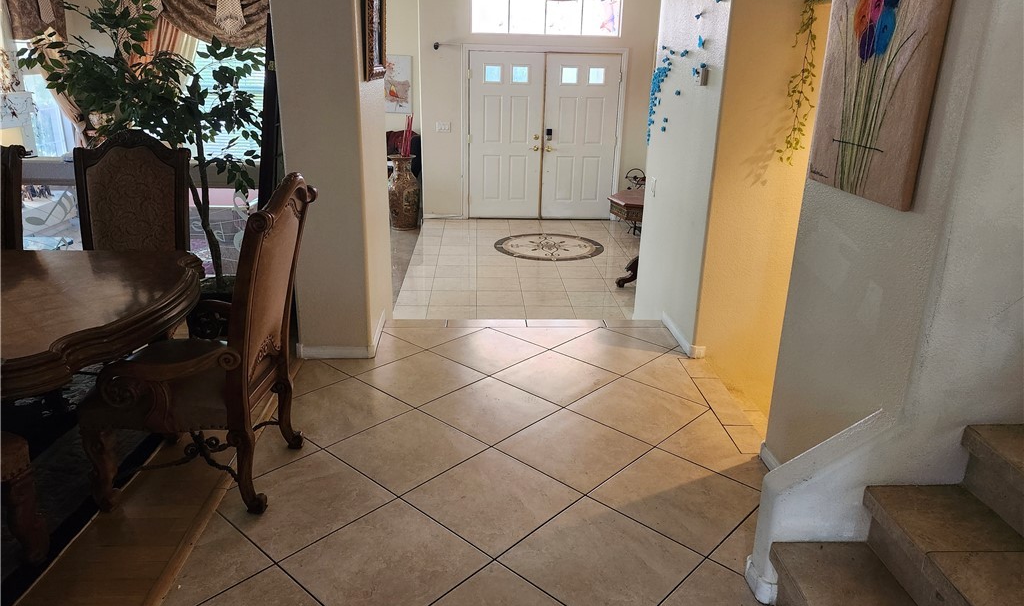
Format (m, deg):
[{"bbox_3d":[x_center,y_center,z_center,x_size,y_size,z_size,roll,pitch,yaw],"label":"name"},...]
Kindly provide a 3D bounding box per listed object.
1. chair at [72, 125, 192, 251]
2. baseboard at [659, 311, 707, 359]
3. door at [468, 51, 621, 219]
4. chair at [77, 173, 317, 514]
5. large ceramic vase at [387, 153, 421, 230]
[{"bbox_3d":[-2.009,-0.249,3.545,0.620,1.210,0.740,0,19,-3],"label":"chair"},{"bbox_3d":[1.052,0.183,4.209,0.090,0.080,0.625,0,19,-3],"label":"baseboard"},{"bbox_3d":[0.389,-2.048,8.484,1.850,2.040,0.080,0,19,-3],"label":"door"},{"bbox_3d":[-1.138,0.119,2.518,0.780,1.220,0.630,2,19,1],"label":"chair"},{"bbox_3d":[-1.283,-1.296,8.017,0.400,0.860,0.400,0,19,-3],"label":"large ceramic vase"}]

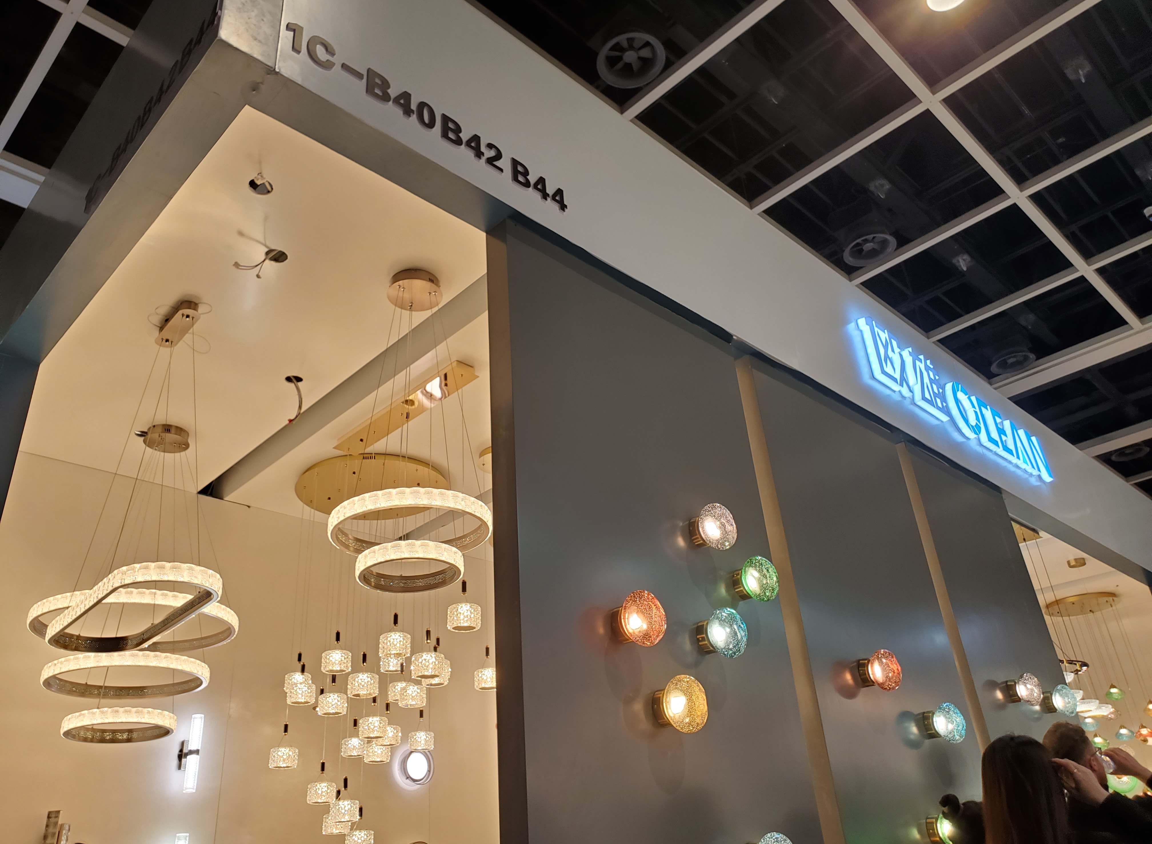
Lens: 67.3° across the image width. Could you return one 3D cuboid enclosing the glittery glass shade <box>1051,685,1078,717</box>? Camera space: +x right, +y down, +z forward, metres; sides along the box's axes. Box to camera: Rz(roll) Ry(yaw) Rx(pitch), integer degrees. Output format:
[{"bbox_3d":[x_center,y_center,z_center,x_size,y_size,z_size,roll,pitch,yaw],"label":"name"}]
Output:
[{"bbox_3d":[2.430,1.372,4.293,0.147,0.147,0.079,21,-37,-40],"label":"glittery glass shade"}]

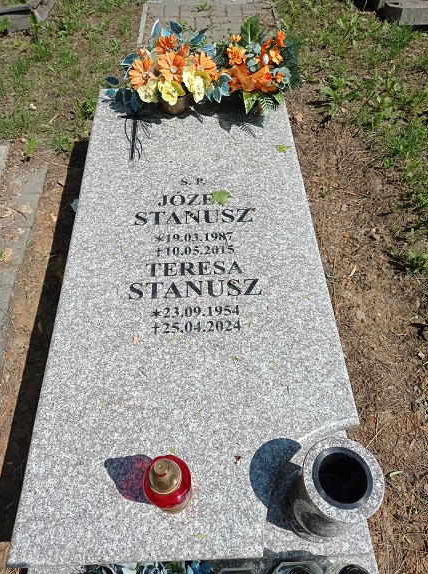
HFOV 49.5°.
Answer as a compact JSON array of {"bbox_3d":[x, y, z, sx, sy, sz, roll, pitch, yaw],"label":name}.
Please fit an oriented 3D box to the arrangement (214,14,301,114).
[{"bbox_3d":[0.163,-0.826,1.737,0.330,0.345,0.270,-2,51,-1],"label":"arrangement"}]

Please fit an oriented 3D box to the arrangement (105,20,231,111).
[{"bbox_3d":[-0.176,-0.825,1.756,0.475,0.315,0.290,-2,51,-1],"label":"arrangement"}]

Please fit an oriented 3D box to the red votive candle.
[{"bbox_3d":[-0.091,0.389,0.916,0.090,0.225,0.090,-2,54,-1],"label":"red votive candle"}]

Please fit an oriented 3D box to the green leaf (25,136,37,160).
[{"bbox_3d":[-0.805,-0.612,2.042,0.052,0.120,0.045,-2,51,-1],"label":"green leaf"}]

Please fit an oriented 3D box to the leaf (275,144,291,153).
[{"bbox_3d":[0.257,-0.515,1.714,0.056,0.015,0.053,-2,54,-1],"label":"leaf"}]

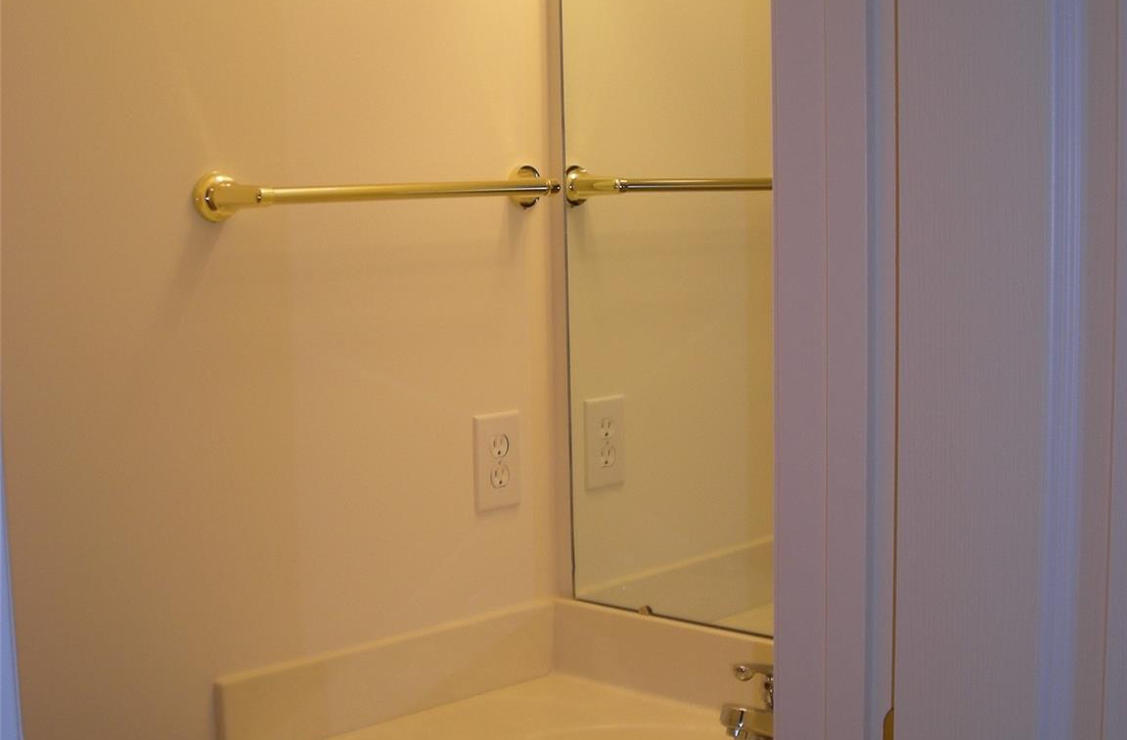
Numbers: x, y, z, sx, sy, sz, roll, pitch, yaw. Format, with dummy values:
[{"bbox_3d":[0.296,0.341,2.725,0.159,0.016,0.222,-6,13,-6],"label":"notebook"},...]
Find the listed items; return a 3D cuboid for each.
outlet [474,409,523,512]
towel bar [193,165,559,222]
[{"bbox_3d":[-0.082,0.118,2.134,0.008,0.123,0.079,4,7,43],"label":"outlet"},{"bbox_3d":[-0.189,-0.211,1.945,0.077,0.056,0.540,4,7,43],"label":"towel bar"}]

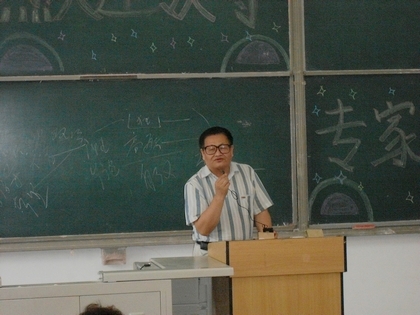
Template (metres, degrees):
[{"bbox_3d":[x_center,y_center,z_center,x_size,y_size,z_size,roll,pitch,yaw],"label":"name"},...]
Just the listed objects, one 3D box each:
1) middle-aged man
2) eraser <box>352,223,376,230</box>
[{"bbox_3d":[0.125,0.657,6.819,0.500,1.650,0.420,-2,1,-4],"label":"middle-aged man"},{"bbox_3d":[1.004,0.453,8.150,0.145,0.035,0.055,-2,1,-11],"label":"eraser"}]

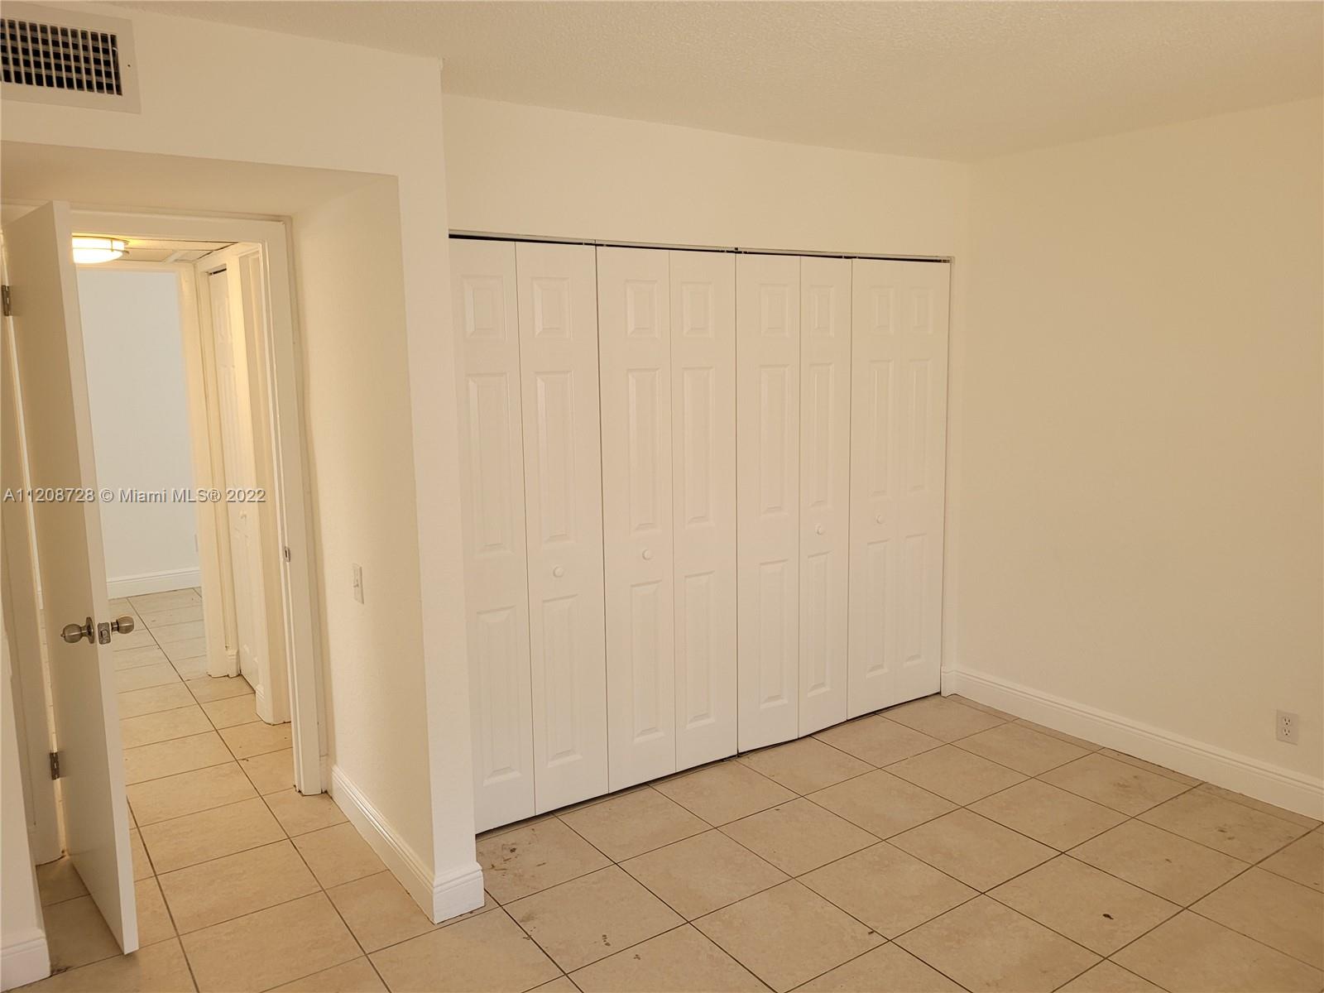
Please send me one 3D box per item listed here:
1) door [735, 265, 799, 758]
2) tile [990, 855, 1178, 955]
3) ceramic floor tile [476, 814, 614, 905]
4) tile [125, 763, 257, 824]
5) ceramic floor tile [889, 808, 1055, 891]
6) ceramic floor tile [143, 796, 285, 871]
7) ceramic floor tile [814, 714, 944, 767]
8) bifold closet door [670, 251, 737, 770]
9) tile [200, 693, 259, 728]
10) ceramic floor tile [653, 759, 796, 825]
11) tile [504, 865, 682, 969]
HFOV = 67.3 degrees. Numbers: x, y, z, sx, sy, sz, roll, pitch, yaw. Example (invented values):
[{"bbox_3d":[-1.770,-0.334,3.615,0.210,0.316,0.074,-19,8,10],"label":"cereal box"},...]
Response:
[{"bbox_3d":[0.420,0.054,3.989,0.304,1.983,0.034,-6,10,-30],"label":"door"},{"bbox_3d":[1.270,1.225,2.999,0.405,0.010,0.405,-7,11,-34],"label":"tile"},{"bbox_3d":[-0.433,1.204,3.298,0.404,0.010,0.401,-7,11,-34],"label":"ceramic floor tile"},{"bbox_3d":[-1.800,1.136,3.813,0.407,0.010,0.402,-7,11,-34],"label":"tile"},{"bbox_3d":[1.039,1.173,3.320,0.406,0.010,0.401,-7,11,-34],"label":"ceramic floor tile"},{"bbox_3d":[-1.570,1.184,3.484,0.407,0.010,0.402,-7,11,-34],"label":"ceramic floor tile"},{"bbox_3d":[0.918,1.040,4.225,0.405,0.010,0.405,-7,11,-34],"label":"ceramic floor tile"},{"bbox_3d":[0.158,0.080,3.824,0.299,1.988,0.035,-6,10,-32],"label":"bifold closet door"},{"bbox_3d":[-1.921,1.000,4.701,0.407,0.010,0.402,-7,11,-34],"label":"tile"},{"bbox_3d":[0.241,1.124,3.768,0.405,0.010,0.405,-7,11,-34],"label":"ceramic floor tile"},{"bbox_3d":[-0.204,1.252,2.968,0.404,0.010,0.401,-7,11,-34],"label":"tile"}]

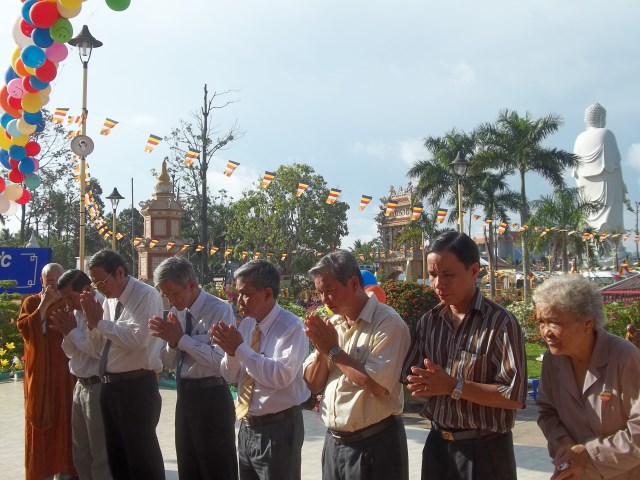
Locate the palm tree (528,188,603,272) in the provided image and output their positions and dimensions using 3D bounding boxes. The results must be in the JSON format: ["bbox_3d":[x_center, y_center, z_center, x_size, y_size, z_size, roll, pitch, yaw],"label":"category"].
[{"bbox_3d":[11.085,0.443,29.831,3.400,5.540,3.300,0,-3,0],"label":"palm tree"}]

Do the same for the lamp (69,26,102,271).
[{"bbox_3d":[-3.340,-0.551,9.400,0.500,5.000,0.500,0,-2,0],"label":"lamp"}]

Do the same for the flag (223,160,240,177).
[{"bbox_3d":[-1.369,-1.106,10.300,0.240,0.250,0.060,1,-2,-20],"label":"flag"}]

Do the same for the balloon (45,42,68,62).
[{"bbox_3d":[-2.489,-1.765,6.300,0.218,0.218,0.218,0,-2,0],"label":"balloon"}]

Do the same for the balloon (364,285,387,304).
[{"bbox_3d":[0.519,0.548,6.400,0.250,0.260,0.250,0,-3,0],"label":"balloon"}]

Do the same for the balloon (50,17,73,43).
[{"bbox_3d":[-2.404,-1.952,6.200,0.213,0.239,0.213,0,-2,0],"label":"balloon"}]

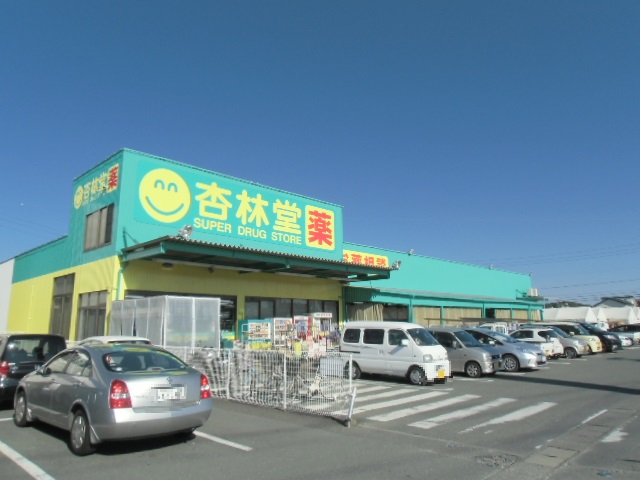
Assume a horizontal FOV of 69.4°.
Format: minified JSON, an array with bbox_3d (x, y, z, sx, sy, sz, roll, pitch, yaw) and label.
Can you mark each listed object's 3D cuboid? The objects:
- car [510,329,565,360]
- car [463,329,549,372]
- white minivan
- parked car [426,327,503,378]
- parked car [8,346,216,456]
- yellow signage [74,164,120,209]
[{"bbox_3d":[9.739,4.806,21.413,2.950,1.470,1.475,-11,-15,43],"label":"car"},{"bbox_3d":[6.346,4.188,17.924,4.460,1.490,1.745,-11,-15,43],"label":"car"},{"bbox_3d":[2.329,3.428,14.501,1.475,1.830,3.395,10,-15,-44],"label":"white minivan"},{"bbox_3d":[4.542,3.766,15.923,3.395,1.630,1.475,-11,-15,43],"label":"parked car"},{"bbox_3d":[-3.623,2.437,7.778,4.550,1.460,1.750,-10,-15,42],"label":"parked car"},{"bbox_3d":[-9.676,-2.179,19.777,4.976,1.239,0.150,-11,-15,43],"label":"yellow signage"}]

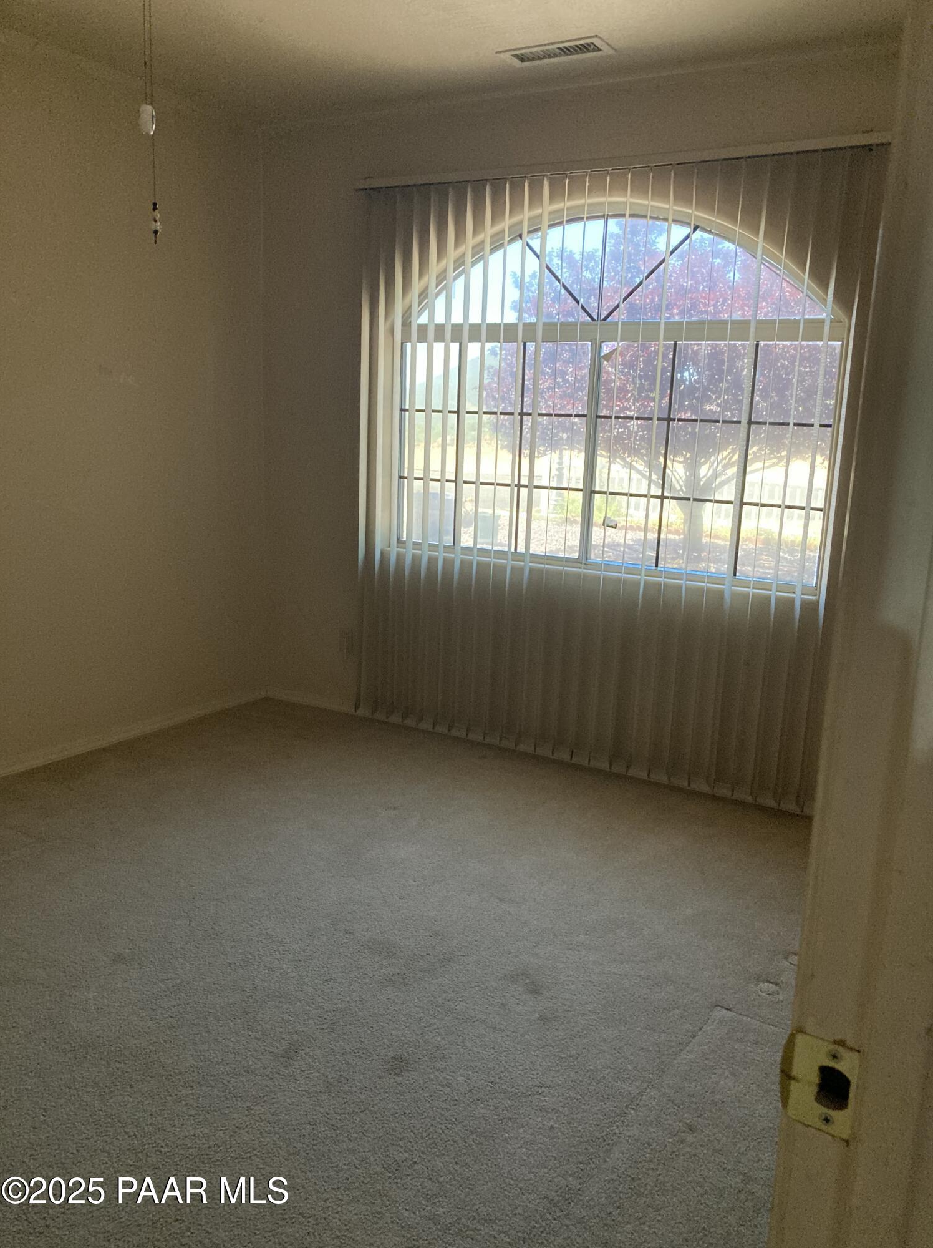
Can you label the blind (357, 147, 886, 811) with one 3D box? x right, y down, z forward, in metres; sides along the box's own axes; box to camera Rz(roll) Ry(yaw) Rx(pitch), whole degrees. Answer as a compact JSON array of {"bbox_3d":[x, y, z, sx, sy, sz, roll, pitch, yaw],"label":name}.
[{"bbox_3d":[0.386,-0.540,3.674,1.941,2.135,0.095,9,14,29],"label":"blind"}]

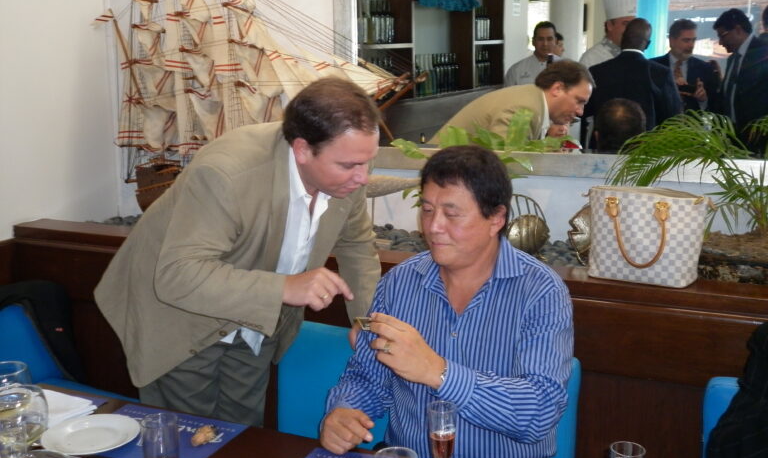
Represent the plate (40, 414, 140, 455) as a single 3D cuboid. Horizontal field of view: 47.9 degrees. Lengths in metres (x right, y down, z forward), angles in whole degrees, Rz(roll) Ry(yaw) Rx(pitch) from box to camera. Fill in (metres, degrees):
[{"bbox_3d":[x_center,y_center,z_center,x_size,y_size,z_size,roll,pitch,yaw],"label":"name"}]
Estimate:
[{"bbox_3d":[-0.675,0.480,1.993,0.215,0.024,0.215,-1,13,0],"label":"plate"}]

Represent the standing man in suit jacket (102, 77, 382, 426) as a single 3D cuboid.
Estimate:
[{"bbox_3d":[-0.345,0.393,2.247,0.503,1.555,0.844,-12,16,-38],"label":"standing man in suit jacket"}]

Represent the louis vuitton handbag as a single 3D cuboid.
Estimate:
[{"bbox_3d":[0.701,0.008,2.315,0.295,0.240,0.160,6,15,30],"label":"louis vuitton handbag"}]

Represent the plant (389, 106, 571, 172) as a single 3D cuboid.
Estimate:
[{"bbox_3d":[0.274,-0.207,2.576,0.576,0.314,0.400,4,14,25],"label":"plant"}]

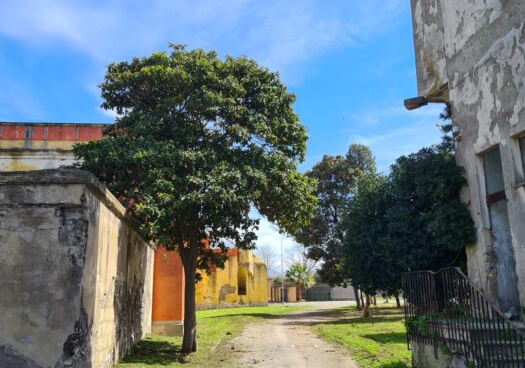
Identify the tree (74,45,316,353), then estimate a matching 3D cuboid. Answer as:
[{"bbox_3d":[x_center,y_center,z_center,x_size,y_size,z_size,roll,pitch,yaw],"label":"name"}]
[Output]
[{"bbox_3d":[-1.712,0.156,13.435,6.040,8.020,5.700,-1,-11,0],"label":"tree"}]

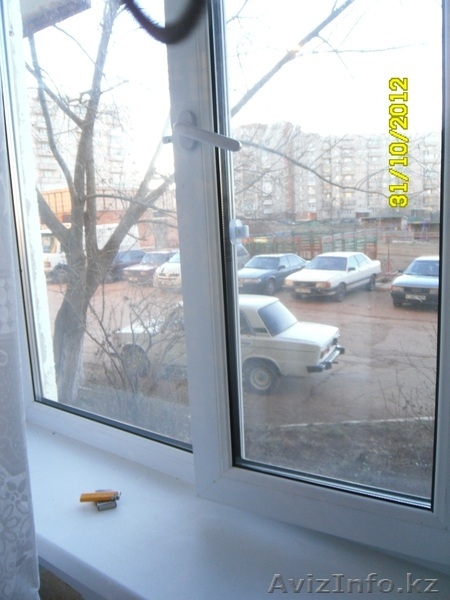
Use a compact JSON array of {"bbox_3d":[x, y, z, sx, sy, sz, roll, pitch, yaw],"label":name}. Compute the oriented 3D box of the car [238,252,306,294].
[{"bbox_3d":[1.905,-1.101,19.122,1.690,1.380,4.450,5,12,38],"label":"car"}]

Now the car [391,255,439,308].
[{"bbox_3d":[6.521,-0.658,15.181,1.690,1.380,4.360,4,11,33],"label":"car"}]

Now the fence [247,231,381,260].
[{"bbox_3d":[5.415,-3.401,31.192,8.800,1.800,0.120,1,10,20],"label":"fence"}]

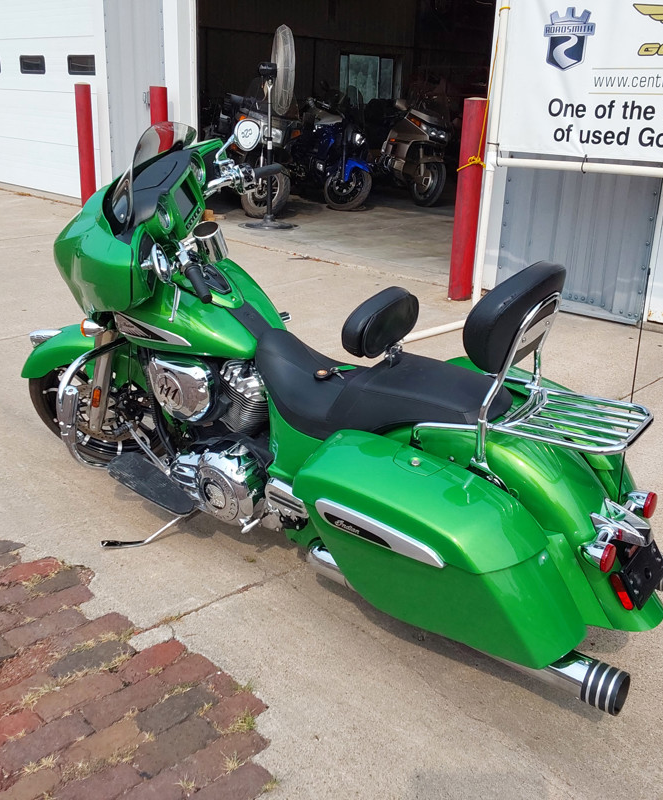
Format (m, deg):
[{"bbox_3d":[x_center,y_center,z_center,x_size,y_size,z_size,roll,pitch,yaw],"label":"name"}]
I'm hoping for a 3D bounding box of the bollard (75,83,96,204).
[{"bbox_3d":[-2.670,-2.716,9.399,0.168,1.330,0.168,-16,26,-42],"label":"bollard"}]

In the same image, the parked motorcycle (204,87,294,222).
[{"bbox_3d":[-1.347,-3.016,10.173,0.950,1.450,2.500,-13,24,-37],"label":"parked motorcycle"}]

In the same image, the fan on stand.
[{"bbox_3d":[-0.629,-2.804,8.873,0.620,1.957,0.860,0,19,-7],"label":"fan on stand"}]

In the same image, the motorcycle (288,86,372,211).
[{"bbox_3d":[-0.327,-3.276,11.084,0.900,1.420,2.400,-14,25,-39],"label":"motorcycle"}]

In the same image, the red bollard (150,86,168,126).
[{"bbox_3d":[-1.666,-2.343,8.441,0.168,1.330,0.168,-16,26,-42],"label":"red bollard"}]

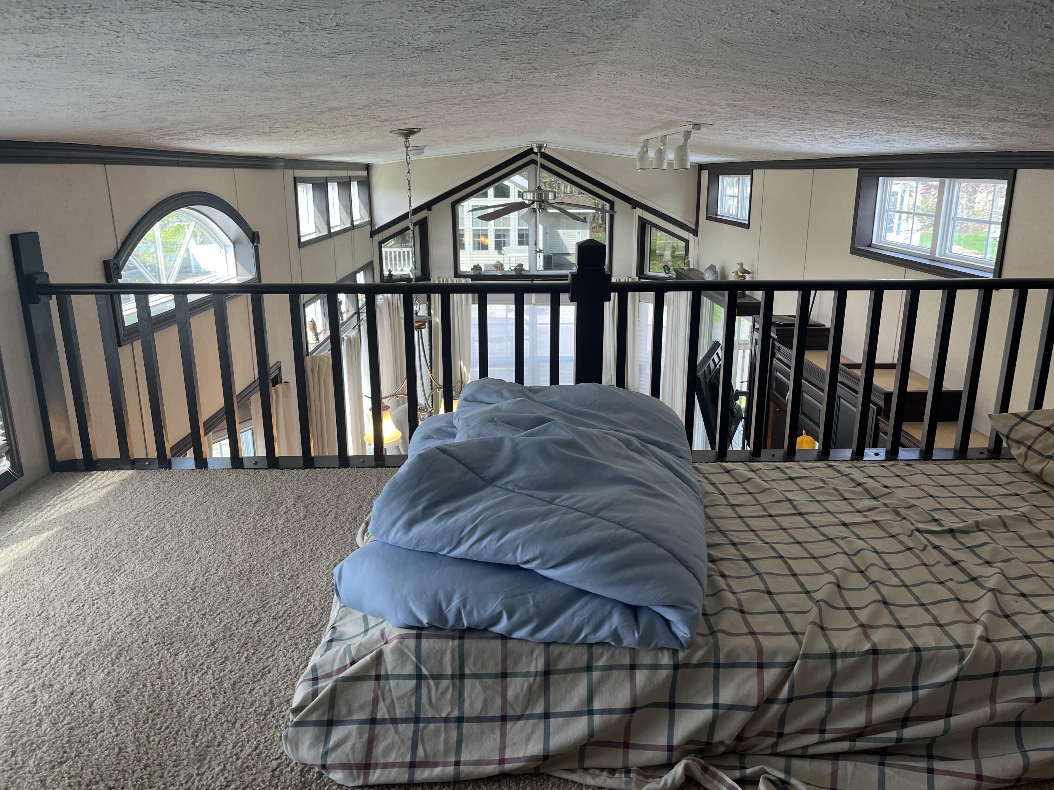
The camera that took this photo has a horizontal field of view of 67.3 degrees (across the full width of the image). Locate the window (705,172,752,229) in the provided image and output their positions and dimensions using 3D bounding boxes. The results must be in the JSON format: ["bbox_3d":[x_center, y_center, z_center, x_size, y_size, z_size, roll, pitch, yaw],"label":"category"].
[{"bbox_3d":[1.833,-1.768,7.087,0.120,0.472,1.483,-1,16,-1],"label":"window"}]

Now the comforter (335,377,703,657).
[{"bbox_3d":[0.015,0.181,1.698,0.670,0.250,0.900,1,16,3],"label":"comforter"}]

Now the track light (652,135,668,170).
[{"bbox_3d":[0.680,-1.231,4.032,0.078,0.165,0.084,-1,16,-1],"label":"track light"}]

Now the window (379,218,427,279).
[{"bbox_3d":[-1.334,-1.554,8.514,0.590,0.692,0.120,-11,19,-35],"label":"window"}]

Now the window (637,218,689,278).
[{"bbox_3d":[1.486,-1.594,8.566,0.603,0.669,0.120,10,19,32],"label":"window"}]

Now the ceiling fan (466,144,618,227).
[{"bbox_3d":[0.108,-1.777,6.672,1.270,0.667,1.250,-1,16,-1],"label":"ceiling fan"}]

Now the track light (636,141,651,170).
[{"bbox_3d":[0.678,-1.394,4.610,0.077,0.158,0.083,-1,16,-1],"label":"track light"}]

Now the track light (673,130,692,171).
[{"bbox_3d":[0.698,-1.096,3.551,0.078,0.168,0.084,-1,16,-1],"label":"track light"}]

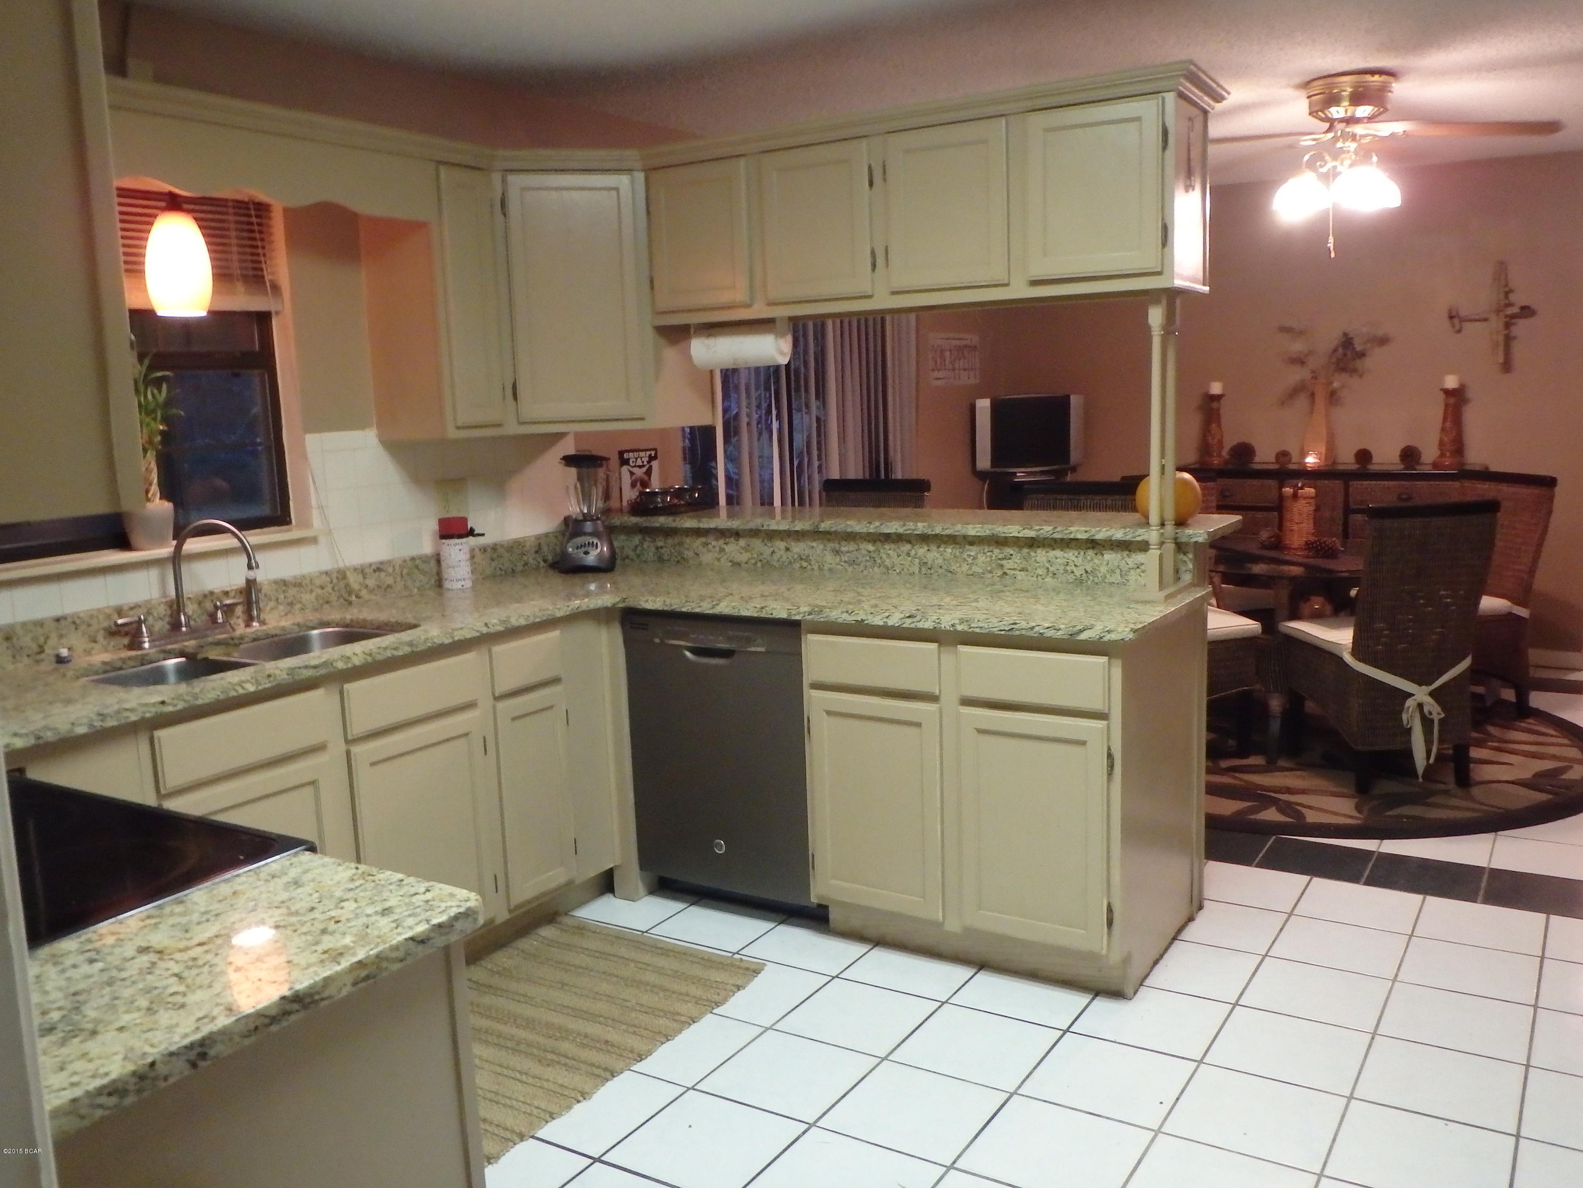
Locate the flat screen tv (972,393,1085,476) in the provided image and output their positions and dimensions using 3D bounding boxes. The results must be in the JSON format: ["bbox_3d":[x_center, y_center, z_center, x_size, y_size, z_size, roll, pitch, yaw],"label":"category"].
[{"bbox_3d":[1.363,-0.922,7.411,0.650,0.470,0.300,-3,8,-5],"label":"flat screen tv"}]

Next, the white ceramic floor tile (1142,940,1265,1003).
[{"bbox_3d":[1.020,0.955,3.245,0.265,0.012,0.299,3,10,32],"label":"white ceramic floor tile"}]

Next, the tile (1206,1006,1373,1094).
[{"bbox_3d":[1.100,1.010,2.835,0.299,0.012,0.299,3,10,32],"label":"tile"}]

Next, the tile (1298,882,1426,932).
[{"bbox_3d":[1.592,0.879,3.599,0.299,0.012,0.299,3,10,32],"label":"tile"}]

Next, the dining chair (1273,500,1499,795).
[{"bbox_3d":[2.189,0.163,4.713,0.470,1.020,0.630,-3,8,-3],"label":"dining chair"}]

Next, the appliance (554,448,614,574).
[{"bbox_3d":[-0.662,-0.264,4.139,0.190,0.385,0.200,-2,9,-2],"label":"appliance"}]

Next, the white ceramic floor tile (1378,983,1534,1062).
[{"bbox_3d":[1.482,0.953,2.851,0.303,0.010,0.303,3,10,33],"label":"white ceramic floor tile"}]

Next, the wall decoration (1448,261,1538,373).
[{"bbox_3d":[3.509,-1.383,6.420,0.390,0.550,0.080,3,10,32],"label":"wall decoration"}]

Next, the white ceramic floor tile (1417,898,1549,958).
[{"bbox_3d":[1.802,0.870,3.345,0.303,0.010,0.303,3,10,33],"label":"white ceramic floor tile"}]

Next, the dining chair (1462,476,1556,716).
[{"bbox_3d":[2.917,0.003,5.679,0.640,1.040,0.500,-4,8,-15],"label":"dining chair"}]

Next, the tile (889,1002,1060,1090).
[{"bbox_3d":[0.420,1.029,2.909,0.299,0.012,0.299,3,10,32],"label":"tile"}]

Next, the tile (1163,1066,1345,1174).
[{"bbox_3d":[0.916,1.028,2.521,0.303,0.010,0.303,3,10,33],"label":"tile"}]

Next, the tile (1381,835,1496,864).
[{"bbox_3d":[2.048,0.794,4.062,0.305,0.010,0.320,3,10,32],"label":"tile"}]

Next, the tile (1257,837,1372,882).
[{"bbox_3d":[1.592,0.806,3.874,0.303,0.010,0.303,3,10,33],"label":"tile"}]

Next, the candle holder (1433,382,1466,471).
[{"bbox_3d":[3.141,-0.809,6.113,0.135,0.445,0.135,3,10,33],"label":"candle holder"}]

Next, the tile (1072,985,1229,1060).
[{"bbox_3d":[0.842,0.998,2.999,0.299,0.012,0.299,3,10,32],"label":"tile"}]

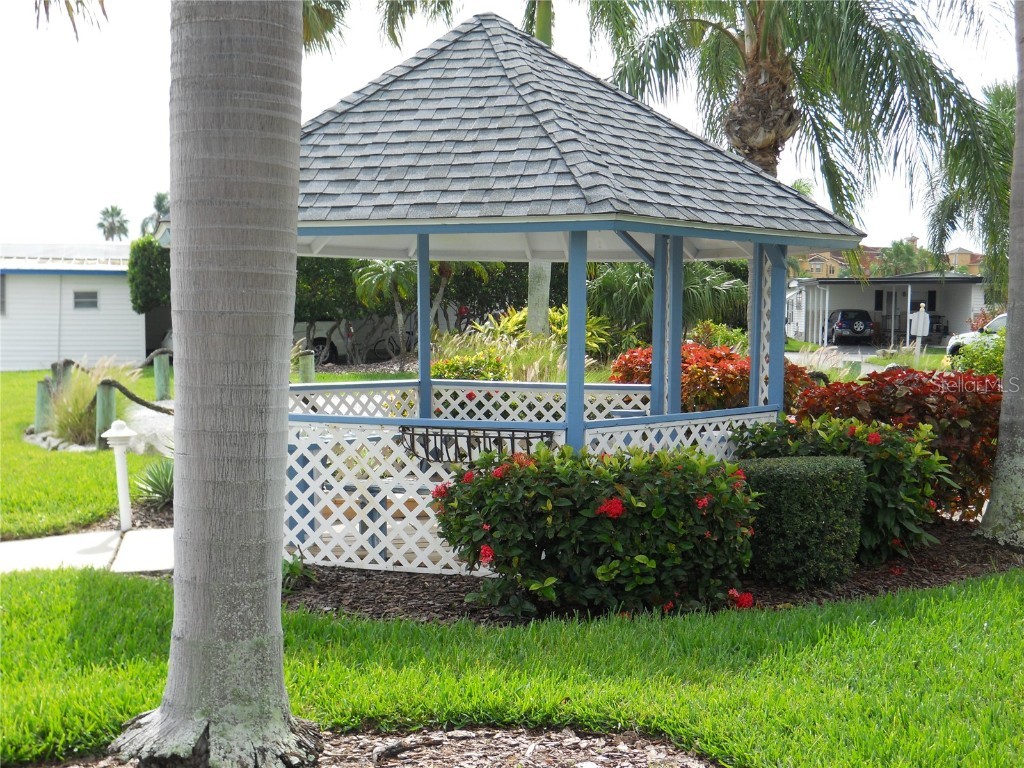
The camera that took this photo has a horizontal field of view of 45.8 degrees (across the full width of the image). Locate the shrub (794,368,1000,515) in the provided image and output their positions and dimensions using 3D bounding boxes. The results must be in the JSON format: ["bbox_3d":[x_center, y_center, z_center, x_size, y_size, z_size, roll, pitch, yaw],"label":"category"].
[{"bbox_3d":[3.146,0.448,9.795,1.722,1.116,1.400,1,4,0],"label":"shrub"}]

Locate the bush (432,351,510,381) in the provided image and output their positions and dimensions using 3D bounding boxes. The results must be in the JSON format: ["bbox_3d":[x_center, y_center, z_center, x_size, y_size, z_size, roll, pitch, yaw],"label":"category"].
[{"bbox_3d":[-0.610,0.061,16.536,1.170,0.981,1.150,1,4,0],"label":"bush"}]

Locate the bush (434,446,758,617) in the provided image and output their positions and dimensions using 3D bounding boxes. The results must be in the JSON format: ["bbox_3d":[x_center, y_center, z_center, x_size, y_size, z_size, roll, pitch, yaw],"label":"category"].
[{"bbox_3d":[0.482,0.765,6.911,1.805,0.798,1.200,1,4,0],"label":"bush"}]

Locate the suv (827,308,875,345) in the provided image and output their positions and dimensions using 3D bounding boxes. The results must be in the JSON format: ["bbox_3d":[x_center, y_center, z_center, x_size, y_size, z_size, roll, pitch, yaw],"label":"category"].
[{"bbox_3d":[15.795,-2.675,56.935,1.750,1.690,4.200,1,4,8],"label":"suv"}]

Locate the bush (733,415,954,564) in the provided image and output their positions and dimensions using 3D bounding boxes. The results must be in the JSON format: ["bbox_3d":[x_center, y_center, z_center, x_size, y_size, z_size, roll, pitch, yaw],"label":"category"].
[{"bbox_3d":[2.232,0.658,8.206,1.470,0.880,1.200,1,4,0],"label":"bush"}]

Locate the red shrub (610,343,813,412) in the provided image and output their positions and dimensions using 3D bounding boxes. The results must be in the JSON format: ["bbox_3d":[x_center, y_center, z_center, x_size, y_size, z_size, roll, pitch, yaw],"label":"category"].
[{"bbox_3d":[2.182,0.171,13.336,2.171,1.210,1.600,1,4,0],"label":"red shrub"}]

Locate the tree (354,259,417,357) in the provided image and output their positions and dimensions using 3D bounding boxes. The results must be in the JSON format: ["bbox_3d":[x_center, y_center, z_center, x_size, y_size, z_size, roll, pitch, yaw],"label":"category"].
[{"bbox_3d":[-3.570,-2.292,35.929,2.300,3.200,2.300,1,4,0],"label":"tree"}]

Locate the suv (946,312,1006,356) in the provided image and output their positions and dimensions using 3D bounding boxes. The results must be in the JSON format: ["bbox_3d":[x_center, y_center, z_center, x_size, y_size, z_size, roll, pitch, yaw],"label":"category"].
[{"bbox_3d":[14.202,-1.145,32.284,1.850,1.680,4.550,-2,5,-40],"label":"suv"}]

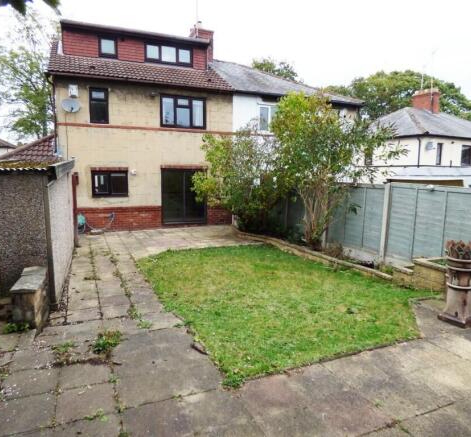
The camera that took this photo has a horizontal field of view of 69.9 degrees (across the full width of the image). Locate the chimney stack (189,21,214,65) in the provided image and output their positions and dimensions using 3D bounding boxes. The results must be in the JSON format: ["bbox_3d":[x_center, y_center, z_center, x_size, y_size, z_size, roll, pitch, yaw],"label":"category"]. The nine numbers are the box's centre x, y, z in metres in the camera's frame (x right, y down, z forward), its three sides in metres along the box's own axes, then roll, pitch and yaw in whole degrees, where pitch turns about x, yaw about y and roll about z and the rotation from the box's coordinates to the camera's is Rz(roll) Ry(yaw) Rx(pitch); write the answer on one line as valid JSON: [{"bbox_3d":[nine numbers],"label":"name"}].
[{"bbox_3d":[-1.506,-8.464,16.435,0.850,1.950,1.050,-3,8,-20],"label":"chimney stack"}]

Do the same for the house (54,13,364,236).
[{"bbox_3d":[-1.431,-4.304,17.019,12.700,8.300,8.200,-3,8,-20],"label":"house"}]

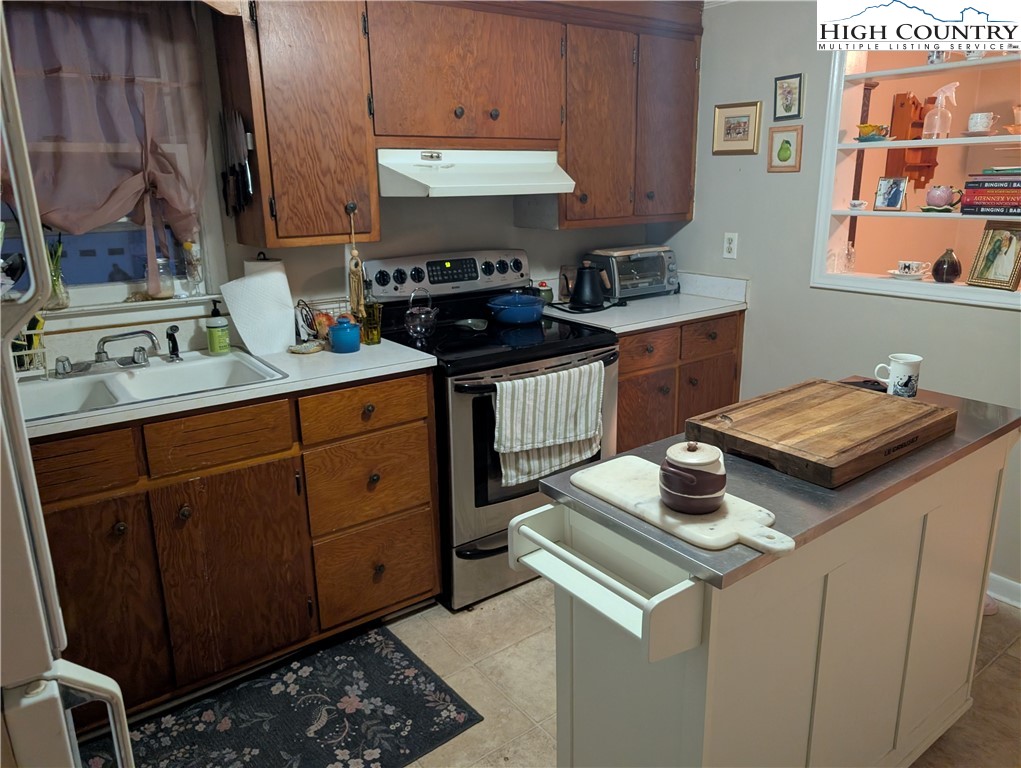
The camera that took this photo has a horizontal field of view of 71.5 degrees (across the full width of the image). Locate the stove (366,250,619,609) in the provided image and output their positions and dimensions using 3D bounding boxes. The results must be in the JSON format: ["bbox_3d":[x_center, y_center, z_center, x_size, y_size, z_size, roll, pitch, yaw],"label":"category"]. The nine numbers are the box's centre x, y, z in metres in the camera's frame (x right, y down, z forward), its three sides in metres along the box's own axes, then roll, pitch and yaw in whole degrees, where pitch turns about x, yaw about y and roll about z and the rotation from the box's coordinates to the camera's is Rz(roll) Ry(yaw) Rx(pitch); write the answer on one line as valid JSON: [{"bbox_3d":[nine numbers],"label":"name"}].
[{"bbox_3d":[-0.073,0.109,2.756,0.760,1.180,0.690,-12,20,-34],"label":"stove"}]

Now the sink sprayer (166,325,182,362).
[{"bbox_3d":[-1.071,-0.134,2.270,0.042,0.114,0.055,-16,21,-42],"label":"sink sprayer"}]

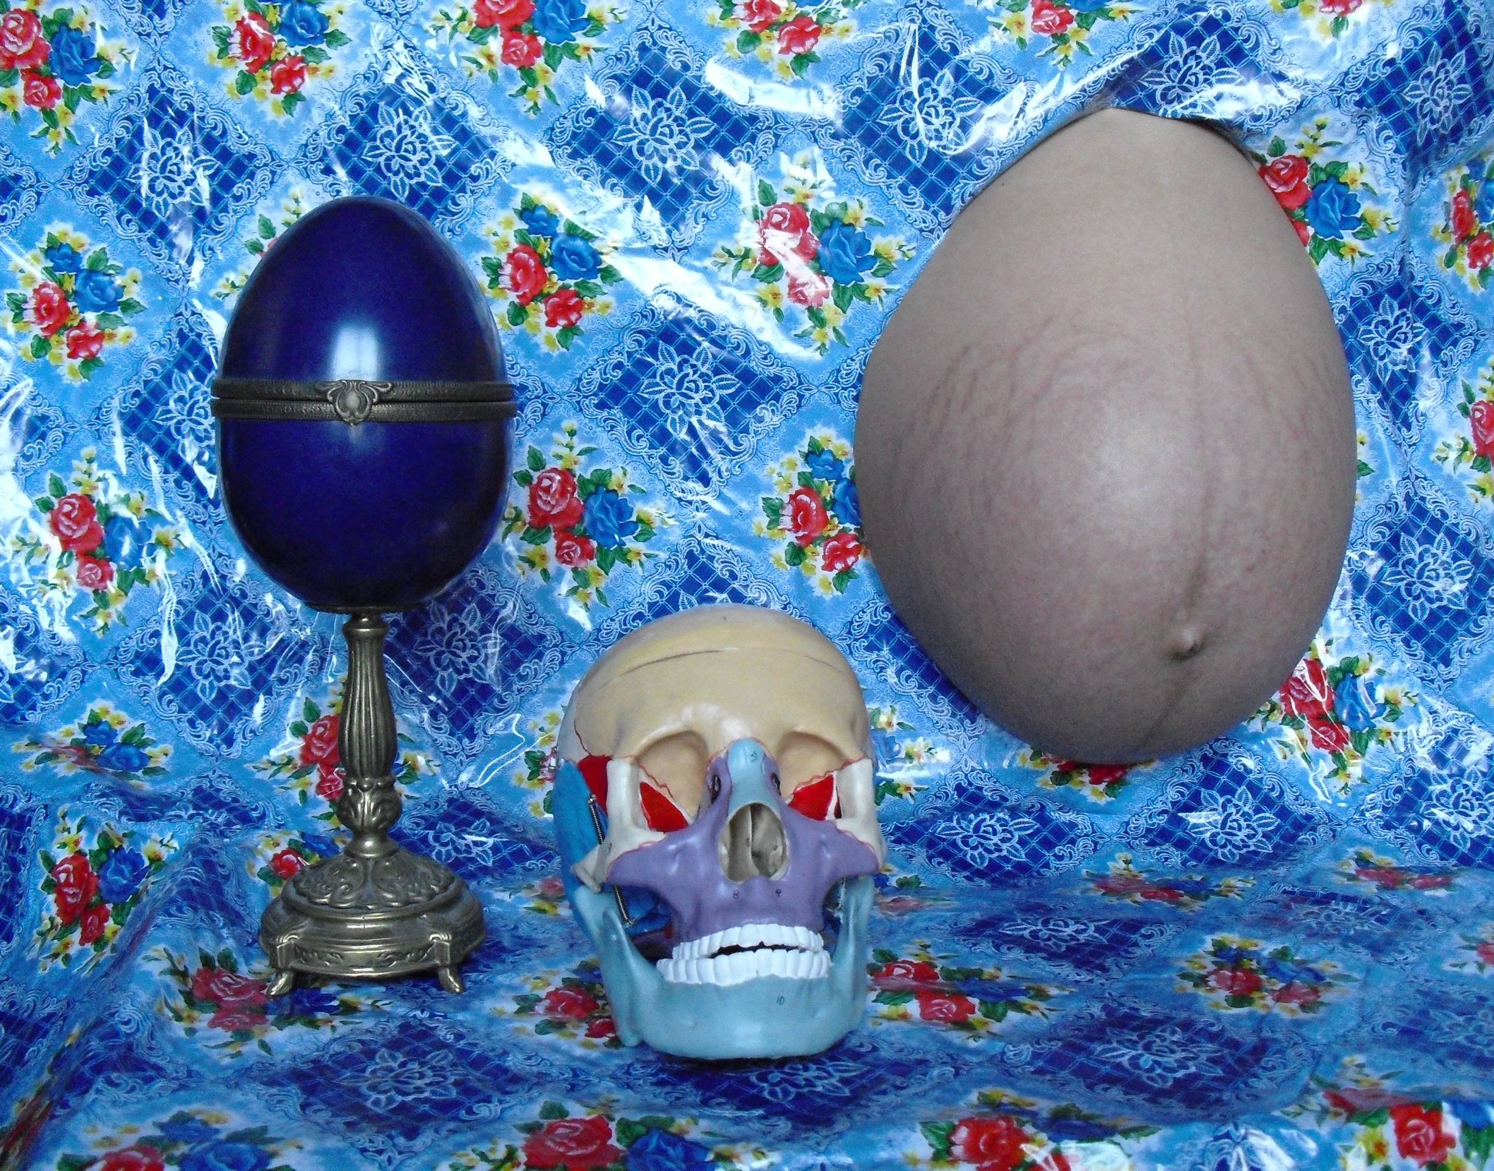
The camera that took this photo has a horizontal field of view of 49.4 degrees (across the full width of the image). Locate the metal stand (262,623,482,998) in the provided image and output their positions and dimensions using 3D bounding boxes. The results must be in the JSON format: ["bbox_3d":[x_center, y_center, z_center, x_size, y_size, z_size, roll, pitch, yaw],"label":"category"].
[{"bbox_3d":[-0.166,0.090,0.718,0.100,0.157,0.100,-1,7,-6],"label":"metal stand"}]

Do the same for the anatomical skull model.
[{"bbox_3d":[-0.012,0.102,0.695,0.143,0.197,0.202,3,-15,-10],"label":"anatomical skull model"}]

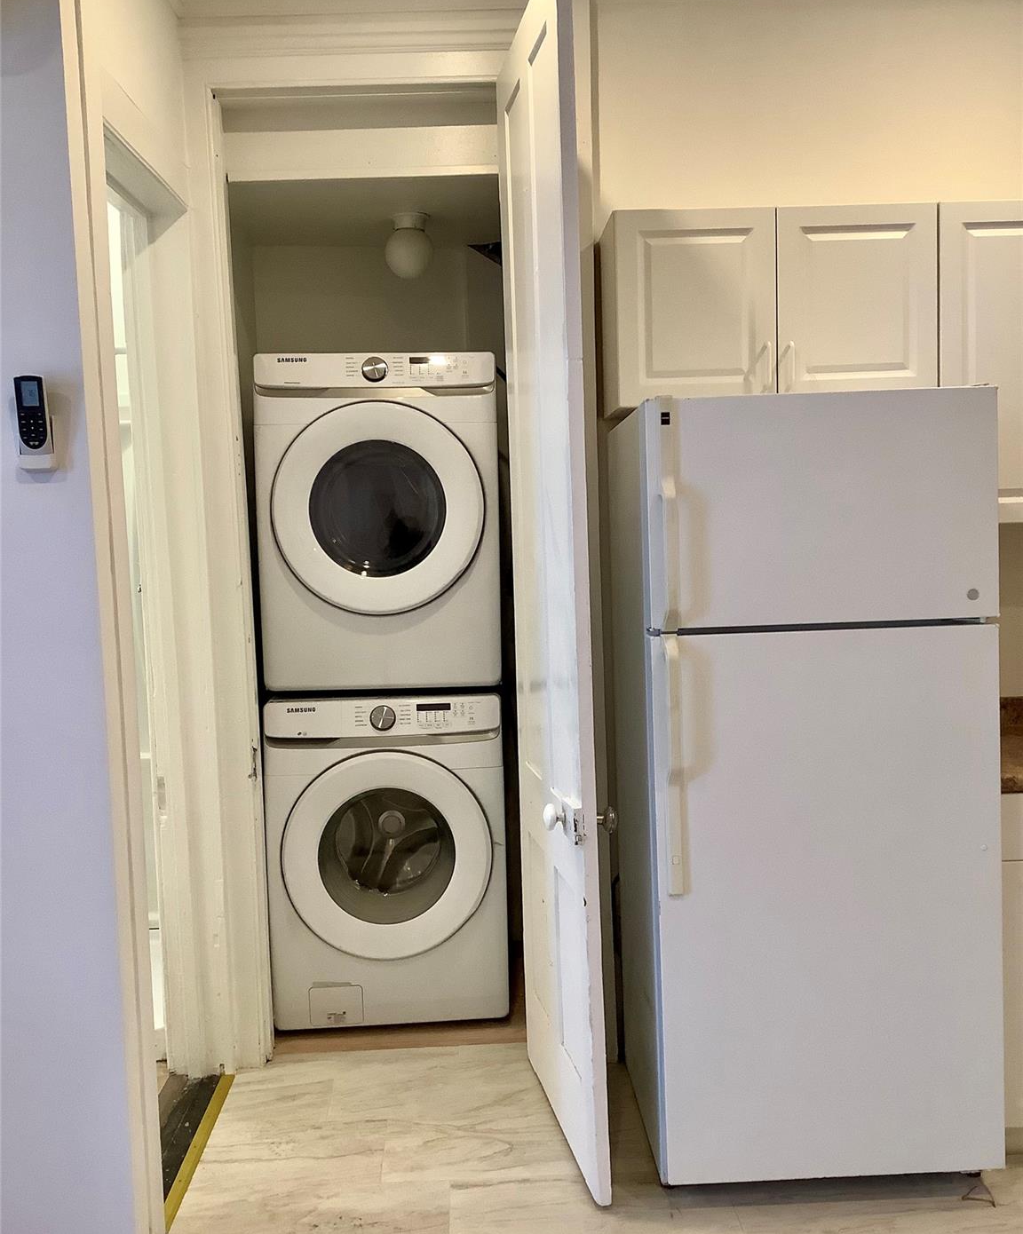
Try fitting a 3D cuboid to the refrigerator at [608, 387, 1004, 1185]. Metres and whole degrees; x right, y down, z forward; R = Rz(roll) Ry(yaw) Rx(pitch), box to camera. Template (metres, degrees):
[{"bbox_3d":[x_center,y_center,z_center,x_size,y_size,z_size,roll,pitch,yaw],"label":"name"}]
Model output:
[{"bbox_3d":[0.661,0.368,2.927,0.742,1.707,0.746,-2,4,-1],"label":"refrigerator"}]

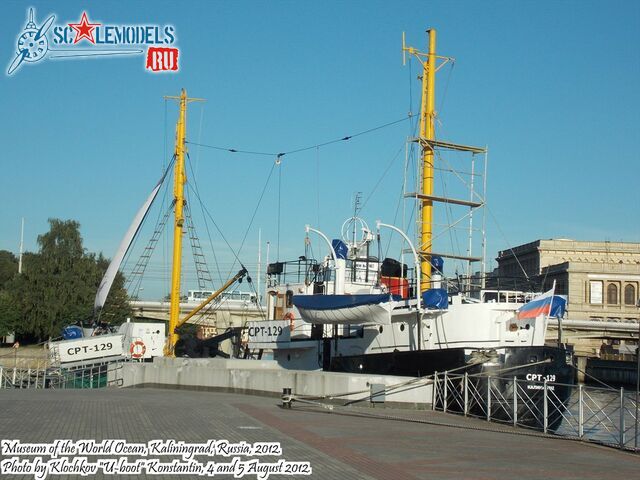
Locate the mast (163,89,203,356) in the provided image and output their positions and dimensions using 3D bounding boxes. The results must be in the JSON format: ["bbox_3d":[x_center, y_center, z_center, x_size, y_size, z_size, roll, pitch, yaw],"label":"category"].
[{"bbox_3d":[-6.851,-0.818,58.009,2.400,13.020,0.750,5,-5,-37],"label":"mast"}]

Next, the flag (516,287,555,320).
[{"bbox_3d":[7.020,2.069,39.150,1.250,1.030,0.300,1,-5,-6],"label":"flag"}]

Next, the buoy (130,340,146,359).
[{"bbox_3d":[-7.294,4.401,48.300,0.710,0.710,0.120,5,-6,-37],"label":"buoy"}]

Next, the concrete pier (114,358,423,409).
[{"bbox_3d":[-1.481,4.900,42.079,1.700,1.150,17.550,5,-6,-37],"label":"concrete pier"}]

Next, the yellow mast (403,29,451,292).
[{"bbox_3d":[3.959,-2.854,44.127,2.400,9.930,0.700,5,-5,-37],"label":"yellow mast"}]

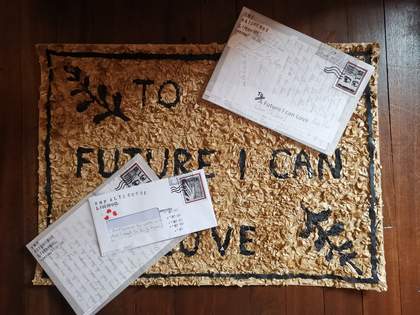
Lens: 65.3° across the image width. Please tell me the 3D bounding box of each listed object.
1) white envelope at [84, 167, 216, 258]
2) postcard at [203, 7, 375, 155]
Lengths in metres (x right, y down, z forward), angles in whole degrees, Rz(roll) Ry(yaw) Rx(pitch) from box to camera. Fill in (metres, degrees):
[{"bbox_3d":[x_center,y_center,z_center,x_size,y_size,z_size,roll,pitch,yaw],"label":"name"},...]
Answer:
[{"bbox_3d":[-0.103,0.102,0.600,0.220,0.005,0.109,-15,89,0],"label":"white envelope"},{"bbox_3d":[0.143,-0.137,0.595,0.260,0.005,0.178,25,90,1],"label":"postcard"}]

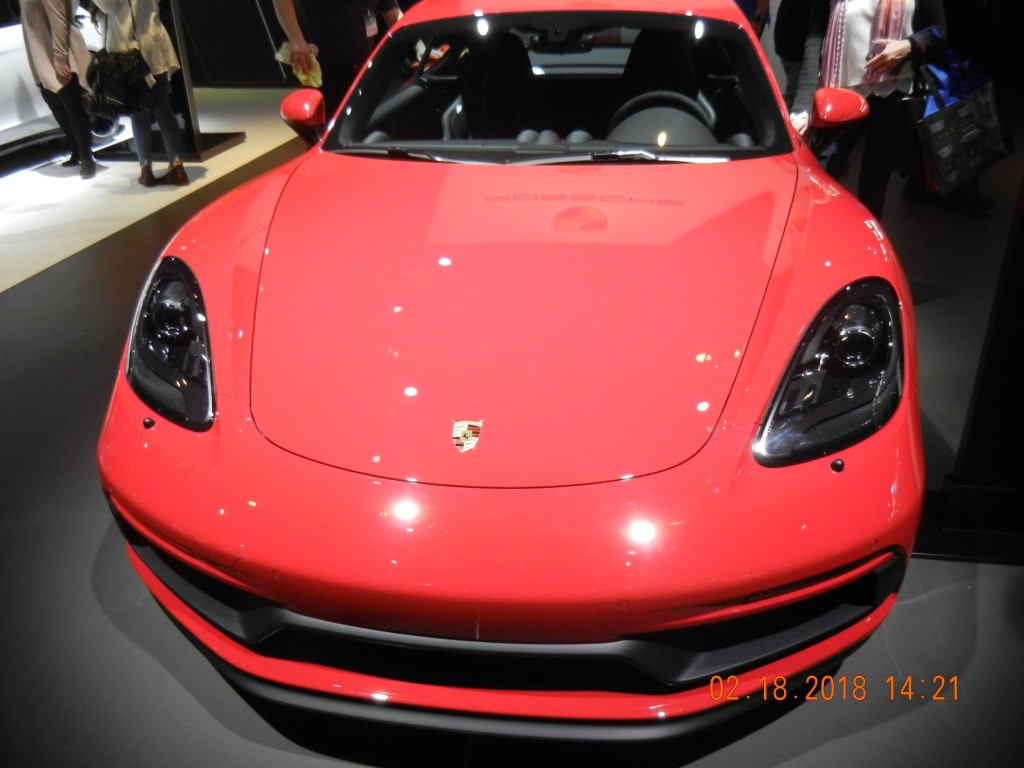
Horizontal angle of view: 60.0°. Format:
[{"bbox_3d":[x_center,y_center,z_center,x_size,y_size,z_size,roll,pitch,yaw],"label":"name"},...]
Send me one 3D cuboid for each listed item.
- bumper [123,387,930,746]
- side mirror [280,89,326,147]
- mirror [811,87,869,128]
[{"bbox_3d":[-0.077,0.316,1.714,1.730,0.510,0.570,3,26,8],"label":"bumper"},{"bbox_3d":[-0.721,-0.949,3.098,0.188,0.160,0.135,3,26,8],"label":"side mirror"},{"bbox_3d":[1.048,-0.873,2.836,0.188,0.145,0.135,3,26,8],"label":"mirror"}]

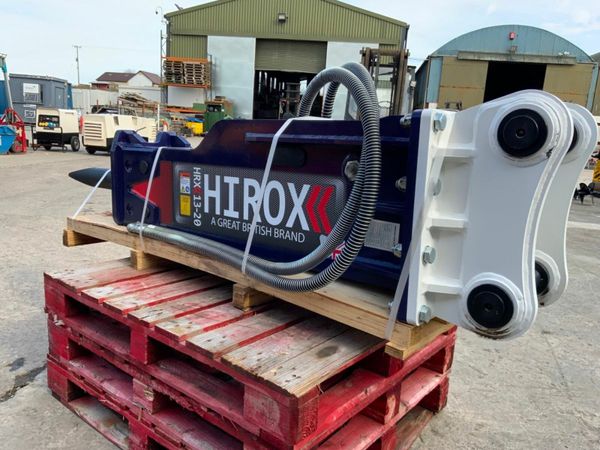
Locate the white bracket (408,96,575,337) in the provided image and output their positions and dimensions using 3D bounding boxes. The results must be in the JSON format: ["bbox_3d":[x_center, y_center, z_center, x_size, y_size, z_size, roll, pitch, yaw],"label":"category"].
[{"bbox_3d":[0.584,-0.038,1.419,0.350,0.635,0.450,9,12,37],"label":"white bracket"}]

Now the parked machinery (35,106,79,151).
[{"bbox_3d":[-6.532,-2.577,13.586,0.740,1.100,1.150,4,12,1],"label":"parked machinery"}]

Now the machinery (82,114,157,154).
[{"bbox_3d":[-4.917,-2.530,13.904,0.810,0.985,2.100,8,13,19],"label":"machinery"}]

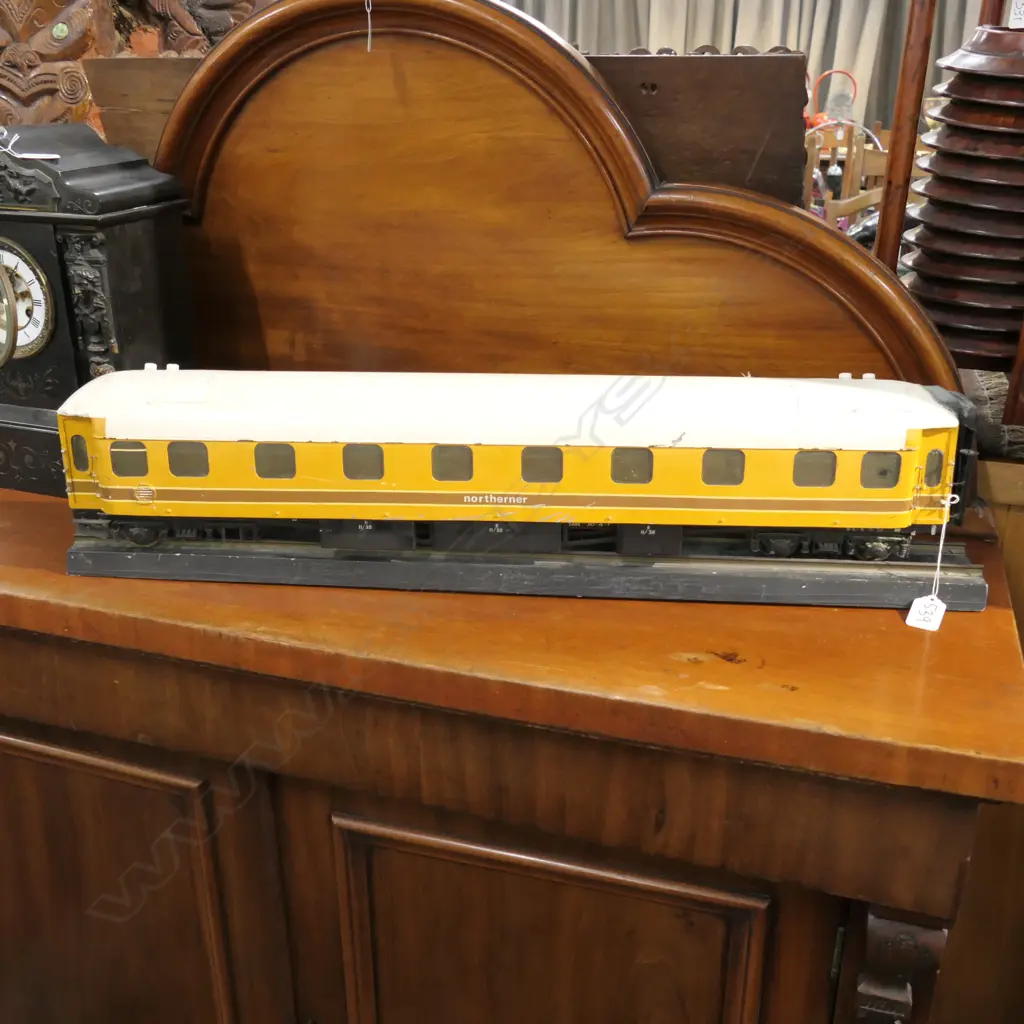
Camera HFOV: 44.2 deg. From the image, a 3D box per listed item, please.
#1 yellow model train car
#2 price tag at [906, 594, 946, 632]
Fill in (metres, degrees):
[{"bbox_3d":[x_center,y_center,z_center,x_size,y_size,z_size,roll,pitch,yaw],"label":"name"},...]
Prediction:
[{"bbox_3d":[0.007,-0.053,1.246,0.873,0.179,0.130,1,20,2],"label":"yellow model train car"},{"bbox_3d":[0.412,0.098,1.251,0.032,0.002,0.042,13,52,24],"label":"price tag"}]

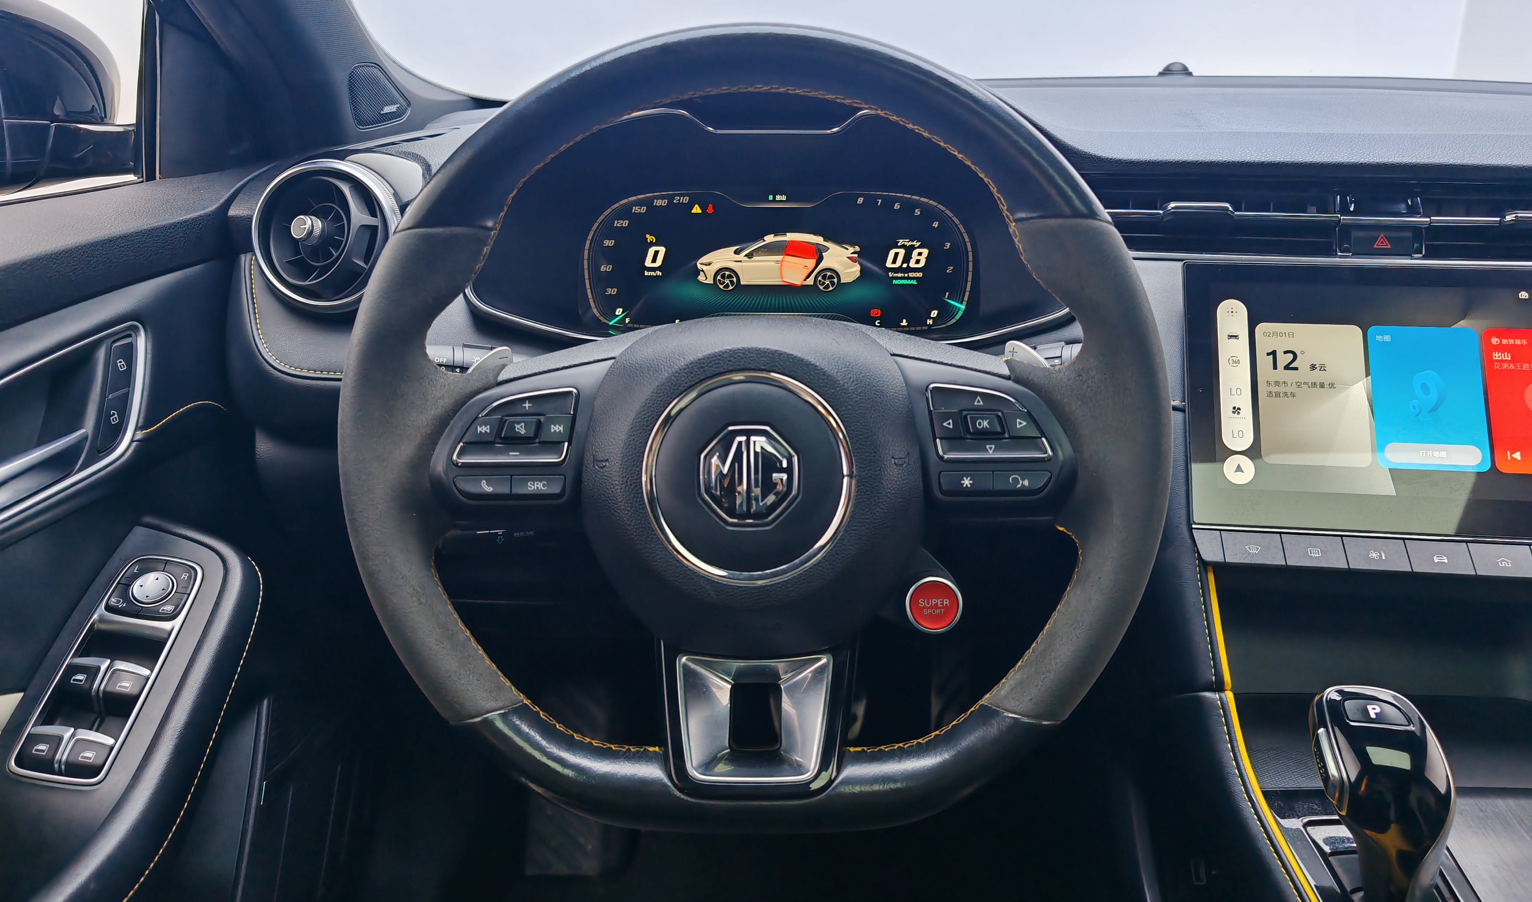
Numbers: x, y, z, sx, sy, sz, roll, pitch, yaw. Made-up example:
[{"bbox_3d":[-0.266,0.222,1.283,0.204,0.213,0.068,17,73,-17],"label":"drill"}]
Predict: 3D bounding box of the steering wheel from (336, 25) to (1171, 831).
[{"bbox_3d":[-0.005,-0.009,0.548,0.368,0.358,0.095,0,-4,0],"label":"steering wheel"}]

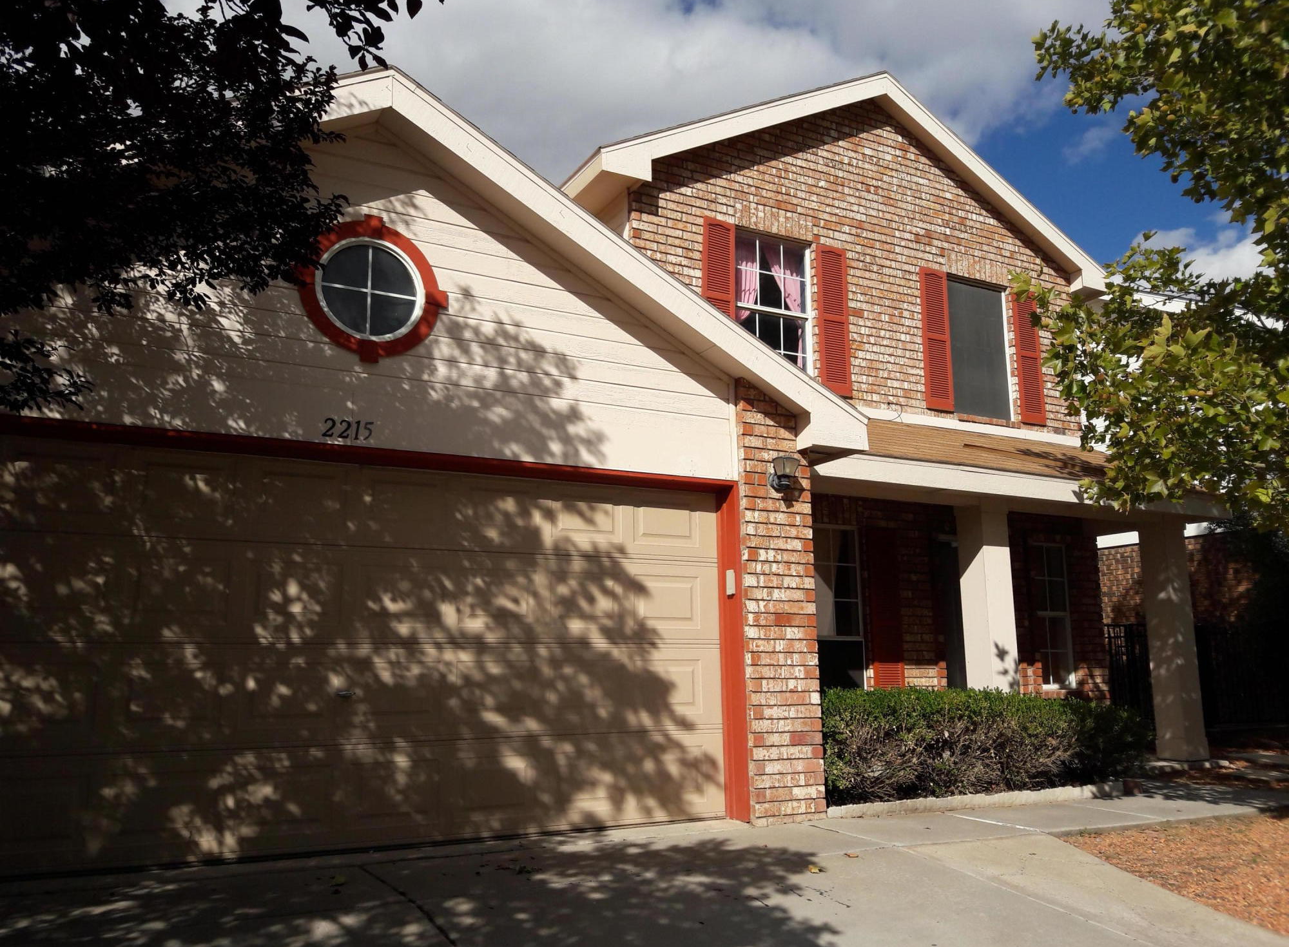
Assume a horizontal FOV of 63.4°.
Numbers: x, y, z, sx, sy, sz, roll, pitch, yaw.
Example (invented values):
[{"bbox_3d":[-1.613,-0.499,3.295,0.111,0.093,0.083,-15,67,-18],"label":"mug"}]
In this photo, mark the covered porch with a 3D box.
[{"bbox_3d":[2.939,0.959,9.202,5.300,3.210,1.530,5,-12,-29],"label":"covered porch"}]

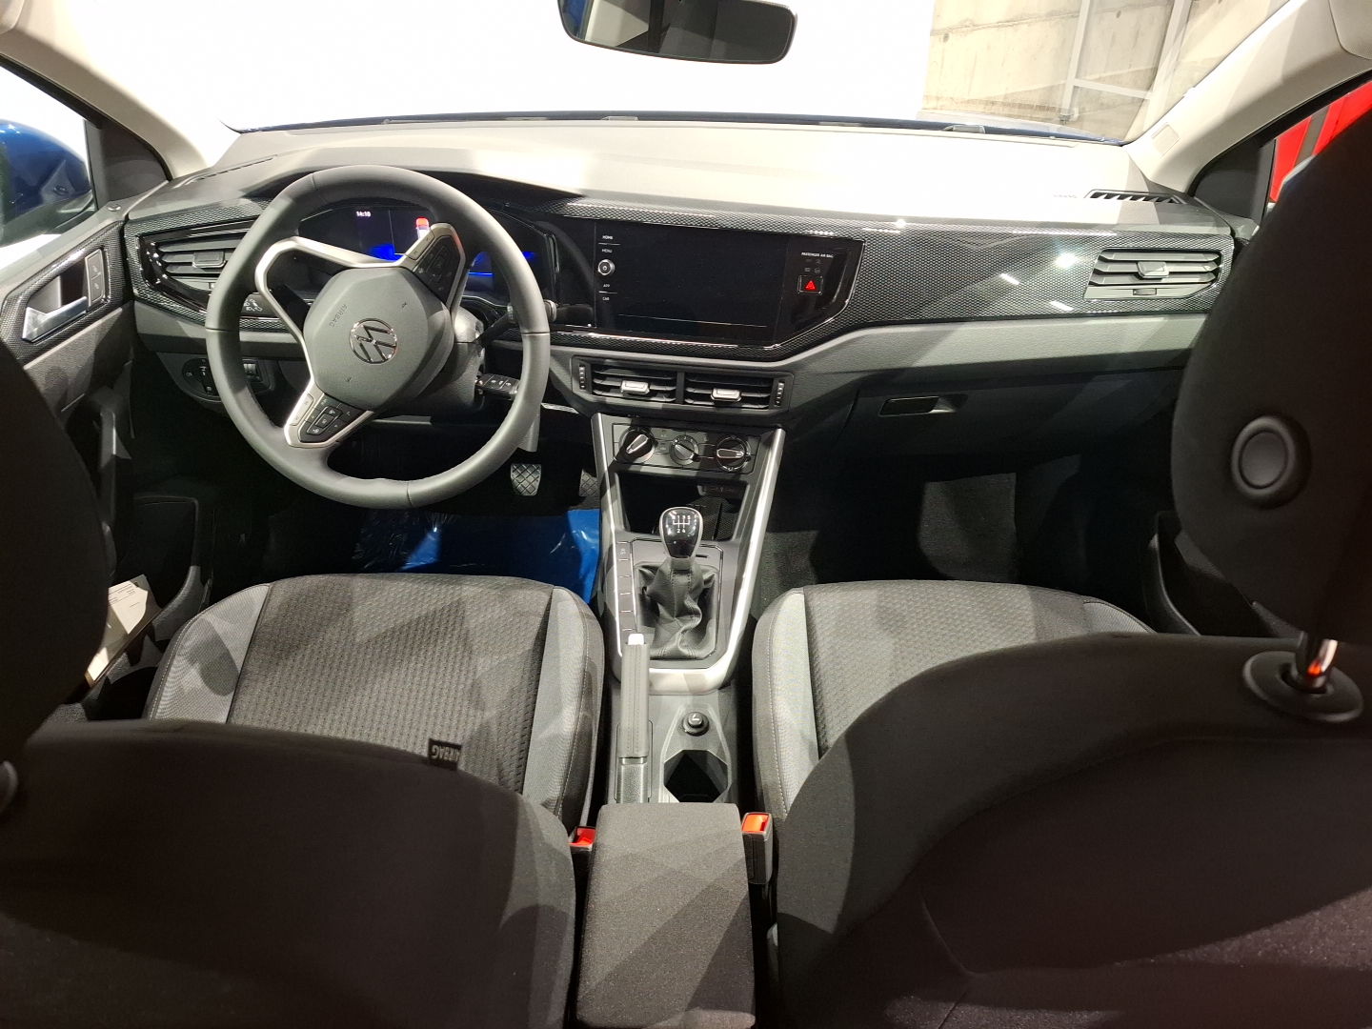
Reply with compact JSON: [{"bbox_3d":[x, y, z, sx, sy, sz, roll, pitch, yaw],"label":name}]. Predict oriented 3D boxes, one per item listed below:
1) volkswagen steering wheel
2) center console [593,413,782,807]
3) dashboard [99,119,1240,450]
[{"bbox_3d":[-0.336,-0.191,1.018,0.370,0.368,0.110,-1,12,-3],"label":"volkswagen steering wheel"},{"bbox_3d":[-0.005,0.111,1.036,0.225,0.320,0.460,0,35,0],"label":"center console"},{"bbox_3d":[-0.004,-0.361,1.335,1.390,0.350,0.570,0,35,0],"label":"dashboard"}]

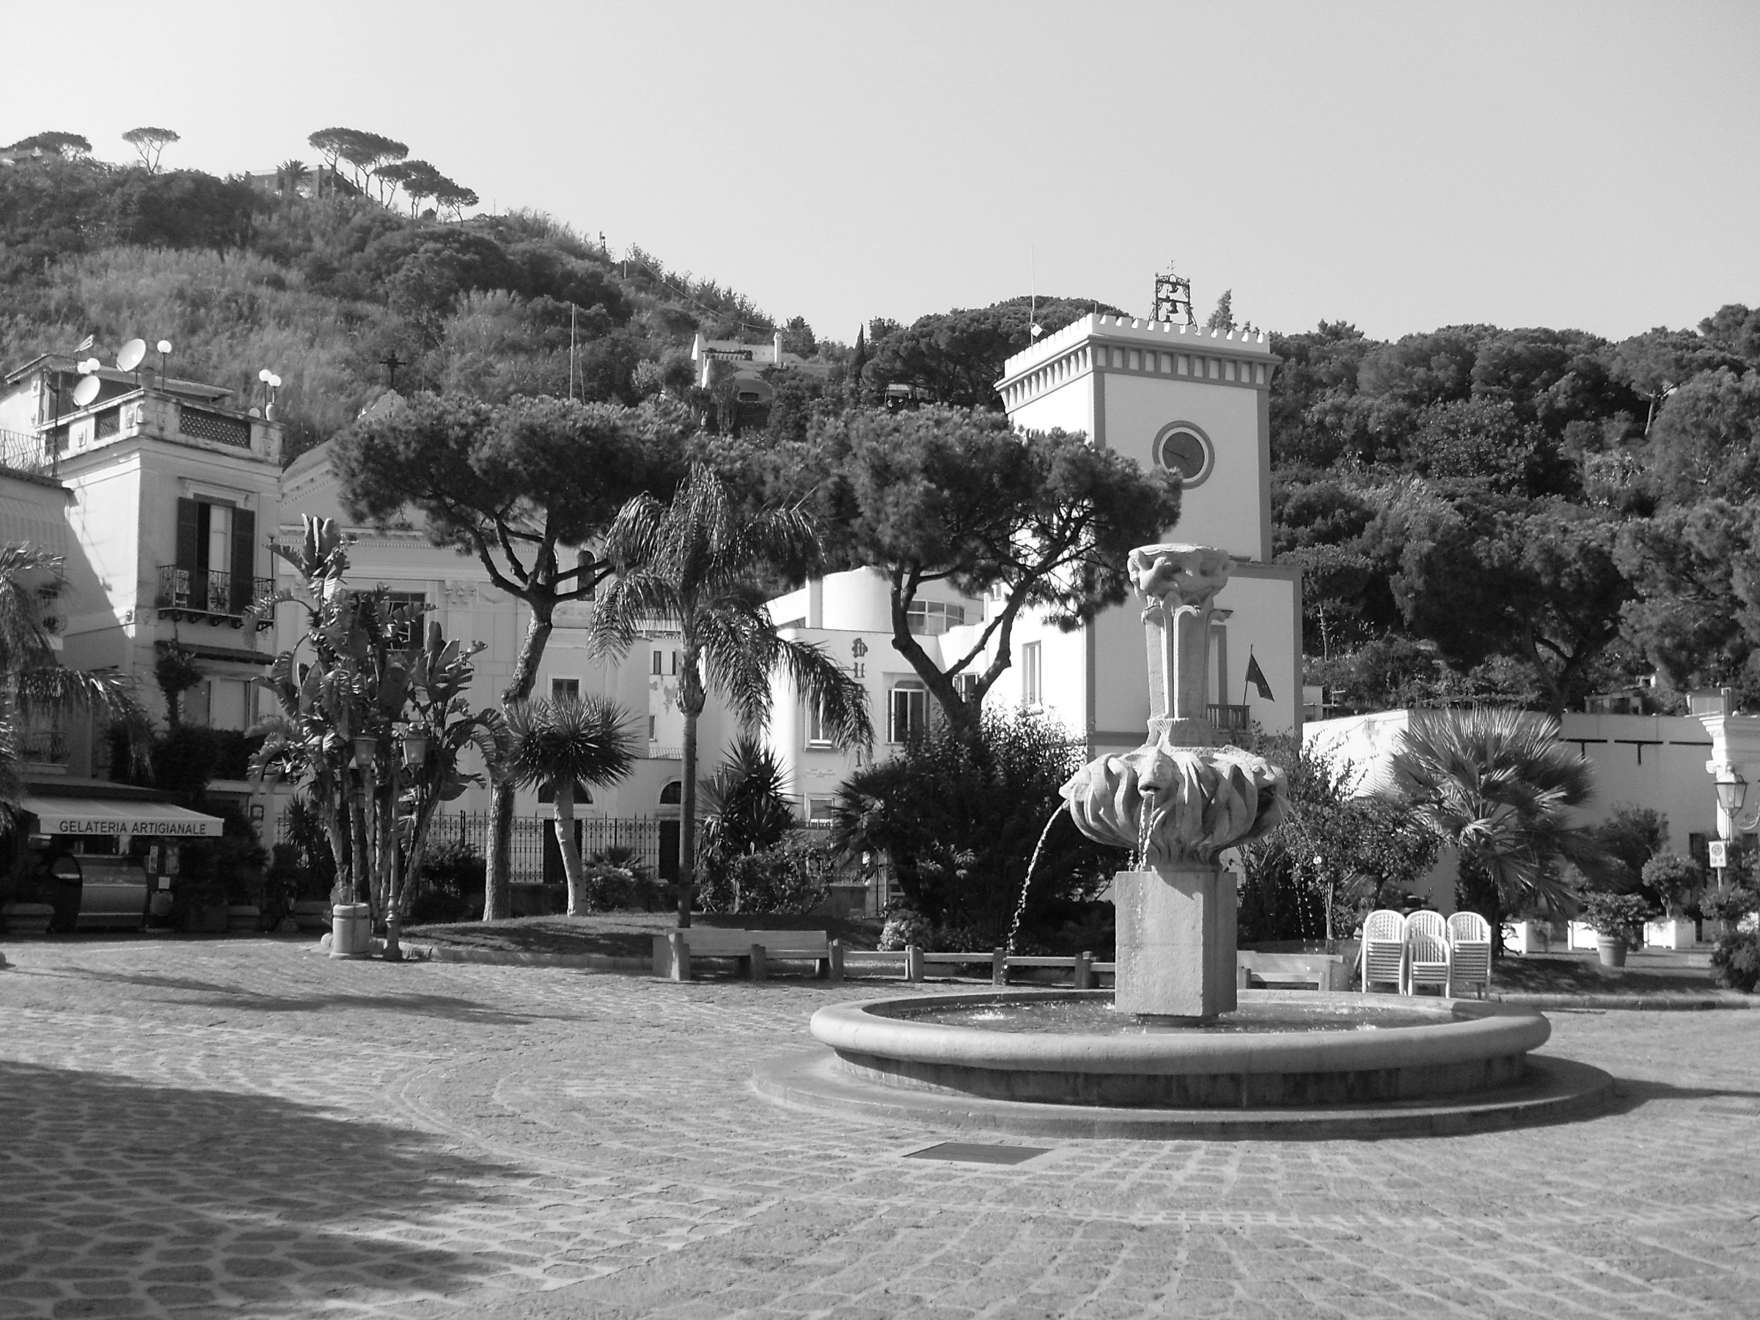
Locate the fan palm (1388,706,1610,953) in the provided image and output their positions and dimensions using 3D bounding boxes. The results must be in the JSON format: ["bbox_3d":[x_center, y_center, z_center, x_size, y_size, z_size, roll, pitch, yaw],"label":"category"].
[{"bbox_3d":[9.431,2.653,29.886,3.300,3.850,3.300,0,-6,0],"label":"fan palm"}]

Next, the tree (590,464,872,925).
[{"bbox_3d":[-2.504,0.802,35.133,4.900,8.500,4.800,0,-6,0],"label":"tree"}]

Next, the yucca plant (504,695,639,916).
[{"bbox_3d":[-6.157,2.969,38.916,2.600,4.450,2.600,0,-6,0],"label":"yucca plant"}]

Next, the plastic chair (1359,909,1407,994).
[{"bbox_3d":[5.975,3.588,22.939,0.560,1.260,0.680,-2,-7,11],"label":"plastic chair"}]

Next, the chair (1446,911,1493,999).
[{"bbox_3d":[6.935,3.566,22.740,0.560,1.250,0.680,-1,-7,10],"label":"chair"}]

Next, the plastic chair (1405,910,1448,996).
[{"bbox_3d":[6.413,3.542,22.642,0.540,1.280,0.720,-2,-7,11],"label":"plastic chair"}]

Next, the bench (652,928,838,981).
[{"bbox_3d":[-2.205,4.857,31.857,2.950,0.860,0.700,0,-6,-2],"label":"bench"}]

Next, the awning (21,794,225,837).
[{"bbox_3d":[-14.845,3.083,37.902,3.450,0.780,2.000,5,-8,-38],"label":"awning"}]

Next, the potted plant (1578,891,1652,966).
[{"bbox_3d":[10.771,3.950,28.330,1.070,1.130,1.050,0,-6,0],"label":"potted plant"}]

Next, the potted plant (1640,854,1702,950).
[{"bbox_3d":[14.196,4.329,34.726,1.100,1.750,1.050,0,-6,0],"label":"potted plant"}]

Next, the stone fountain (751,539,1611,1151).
[{"bbox_3d":[2.362,1.194,15.573,6.550,4.400,6.550,-1,-7,9],"label":"stone fountain"}]

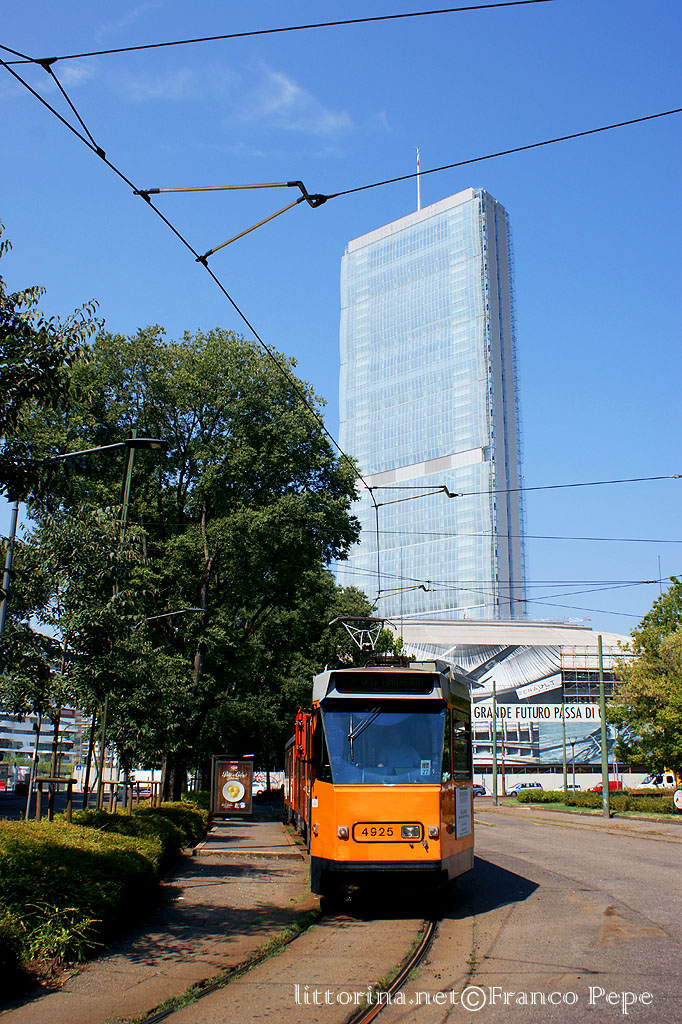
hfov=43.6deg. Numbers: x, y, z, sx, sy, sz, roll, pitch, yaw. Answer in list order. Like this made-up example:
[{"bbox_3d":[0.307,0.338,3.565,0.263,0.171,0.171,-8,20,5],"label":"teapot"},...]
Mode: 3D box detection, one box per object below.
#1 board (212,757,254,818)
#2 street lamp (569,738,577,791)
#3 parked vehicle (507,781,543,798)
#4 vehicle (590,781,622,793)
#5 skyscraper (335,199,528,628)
[{"bbox_3d":[-3.909,9.799,30.451,1.450,2.100,0.250,2,-17,-5],"label":"board"},{"bbox_3d":[21.327,23.841,78.531,0.800,5.500,0.800,1,-17,0],"label":"street lamp"},{"bbox_3d":[20.888,31.706,97.025,4.300,1.500,1.750,1,-17,0],"label":"parked vehicle"},{"bbox_3d":[30.026,31.683,97.062,4.000,1.780,1.720,1,-17,0],"label":"vehicle"},{"bbox_3d":[31.600,-11.586,307.173,61.500,209.200,23.500,-12,-21,34],"label":"skyscraper"}]

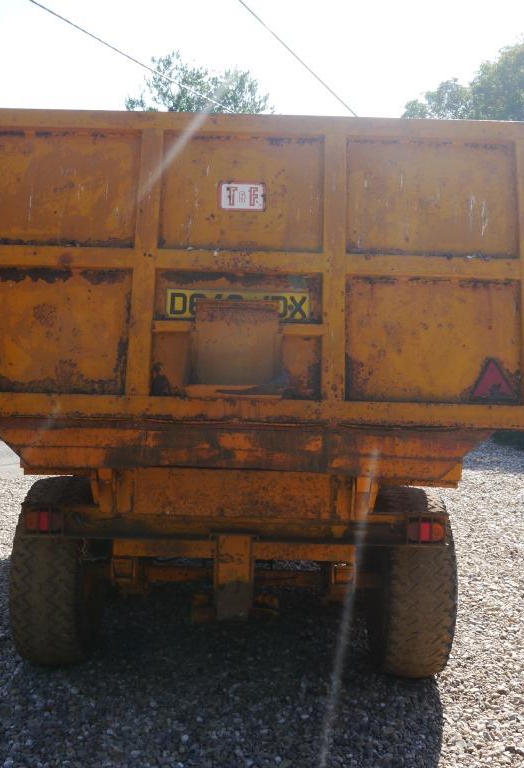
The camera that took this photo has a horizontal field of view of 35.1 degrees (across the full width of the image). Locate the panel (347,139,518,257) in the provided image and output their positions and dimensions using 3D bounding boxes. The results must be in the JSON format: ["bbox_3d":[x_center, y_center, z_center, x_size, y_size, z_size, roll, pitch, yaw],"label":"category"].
[{"bbox_3d":[0.637,-0.698,3.090,0.631,0.463,0.040,2,-10,0],"label":"panel"}]

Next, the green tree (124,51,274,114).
[{"bbox_3d":[-1.500,-3.500,20.000,5.500,9.000,5.500,2,1,0],"label":"green tree"}]

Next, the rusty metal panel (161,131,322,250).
[{"bbox_3d":[-0.072,-0.717,3.092,0.604,0.463,0.040,2,-10,0],"label":"rusty metal panel"}]

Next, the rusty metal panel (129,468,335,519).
[{"bbox_3d":[-0.109,0.405,3.060,0.750,0.175,0.040,2,-7,0],"label":"rusty metal panel"}]

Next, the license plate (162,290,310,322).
[{"bbox_3d":[-0.086,-0.287,3.025,0.520,0.111,0.010,2,-10,0],"label":"license plate"}]

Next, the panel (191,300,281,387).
[{"bbox_3d":[-0.090,-0.143,2.930,0.310,0.300,0.080,2,-2,0],"label":"panel"}]

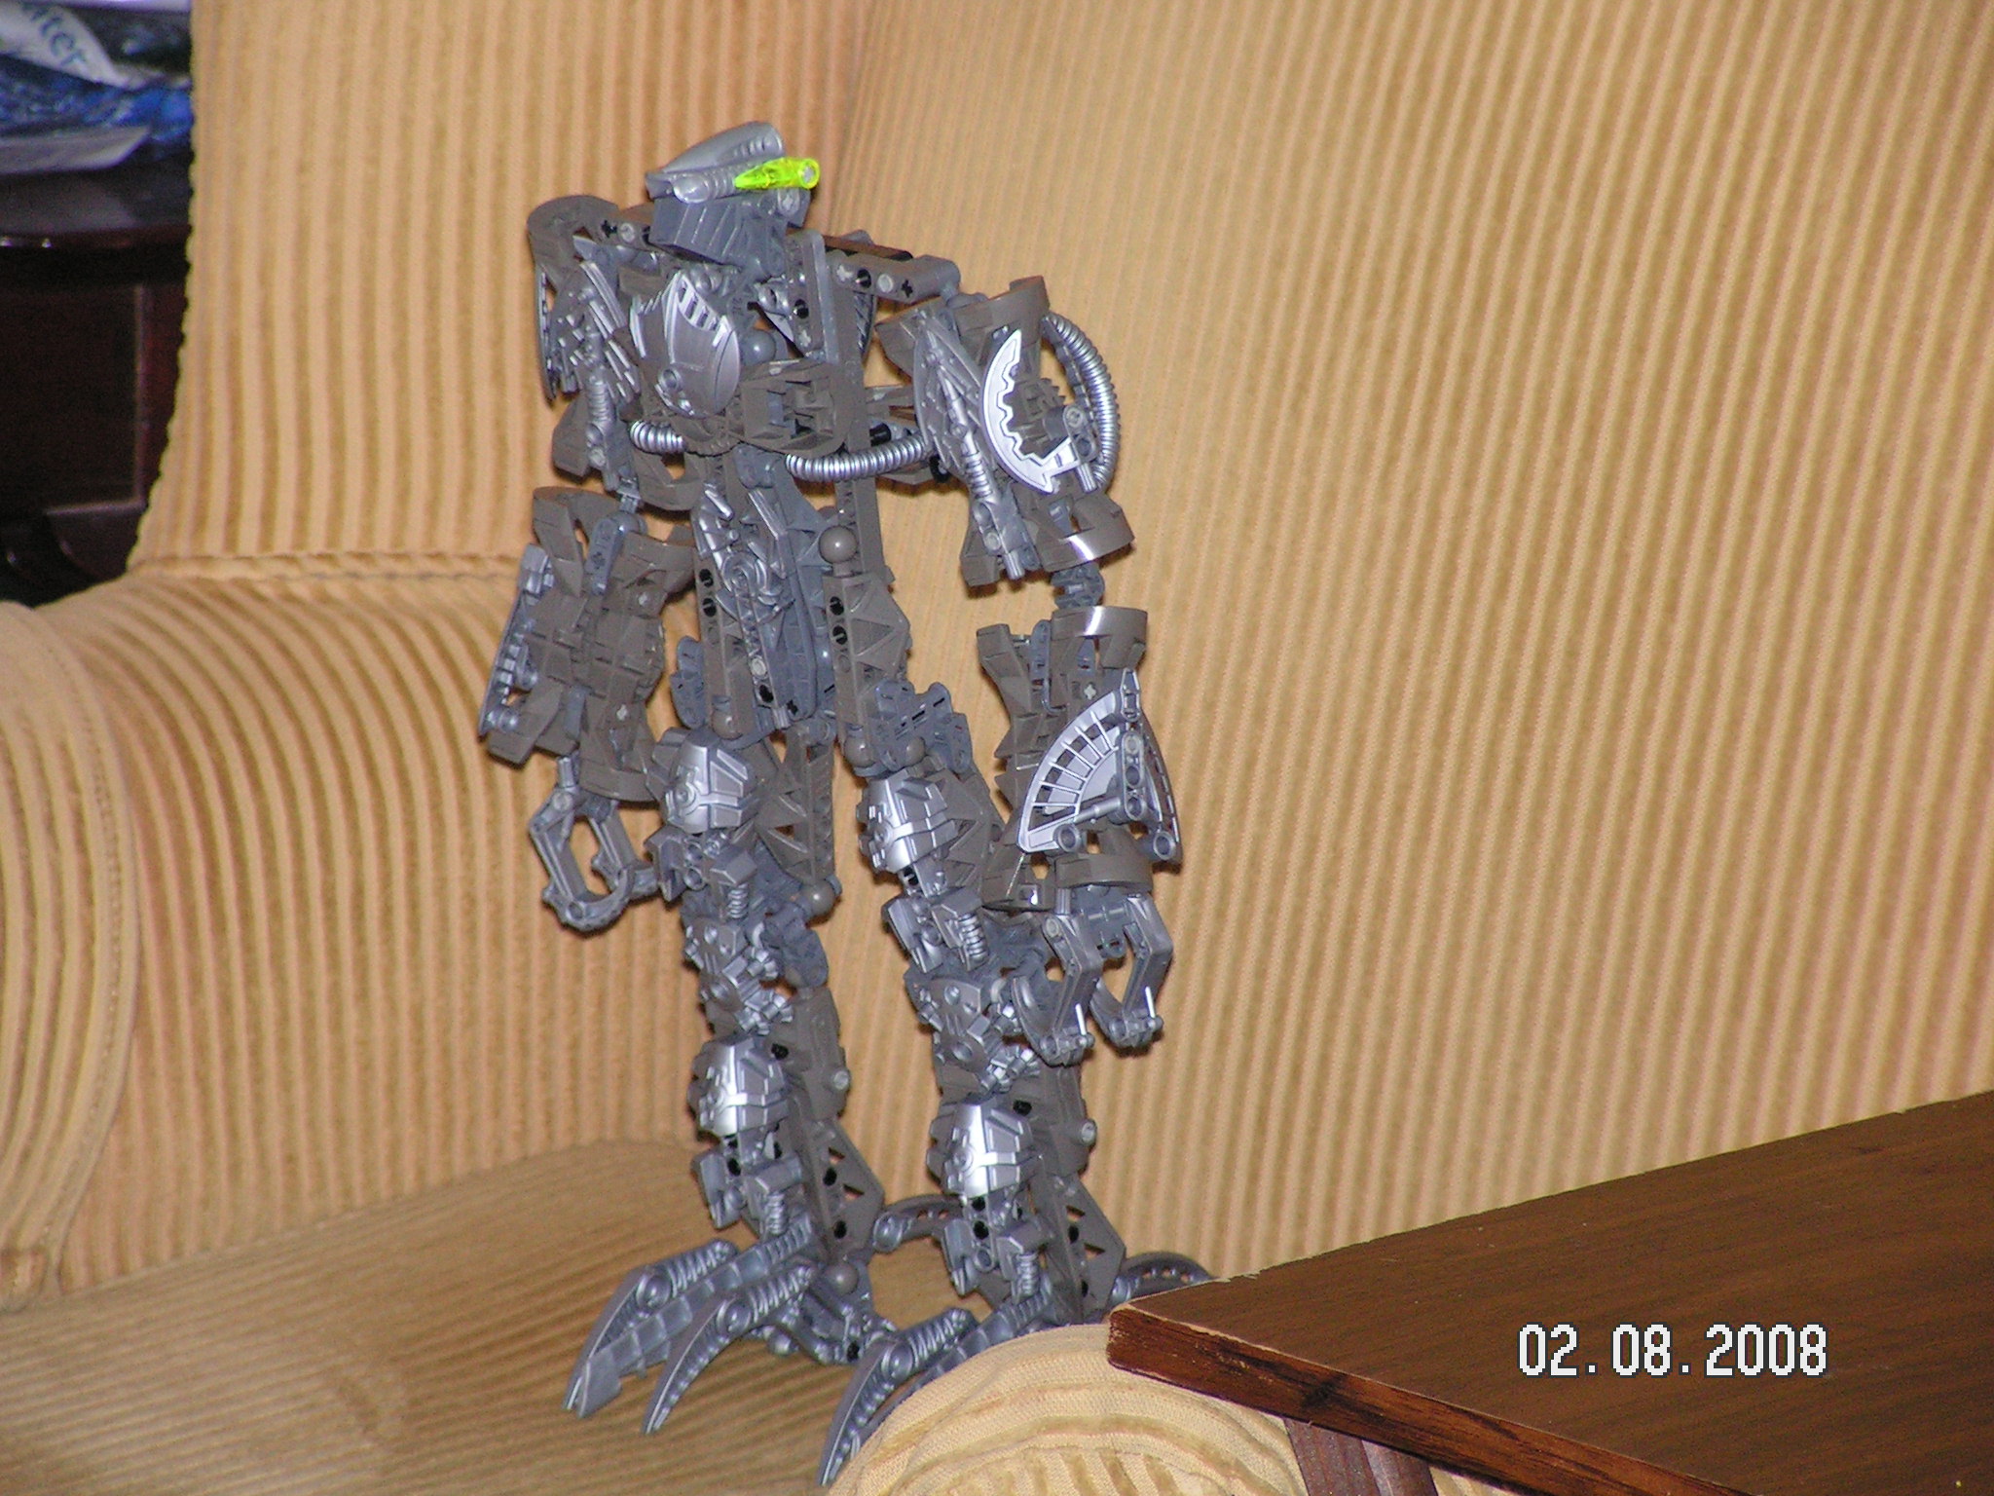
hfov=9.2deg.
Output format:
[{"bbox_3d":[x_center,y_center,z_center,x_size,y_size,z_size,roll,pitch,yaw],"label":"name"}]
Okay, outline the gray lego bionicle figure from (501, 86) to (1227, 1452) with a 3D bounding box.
[{"bbox_3d":[-0.035,0.004,3.230,0.148,0.352,0.210,-15,20,-41],"label":"gray lego bionicle figure"}]

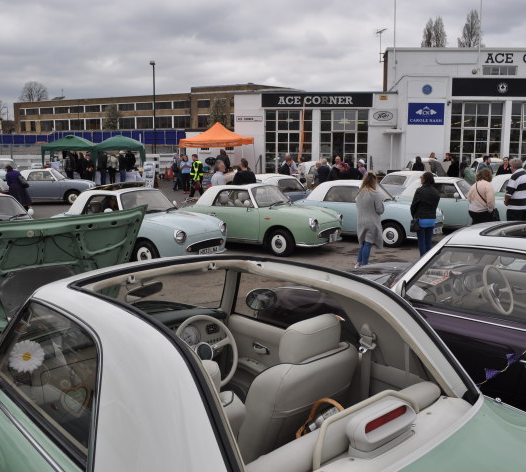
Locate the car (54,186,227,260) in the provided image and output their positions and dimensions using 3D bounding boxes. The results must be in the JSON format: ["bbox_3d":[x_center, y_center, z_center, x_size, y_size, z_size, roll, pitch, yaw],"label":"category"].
[{"bbox_3d":[-2.500,-0.260,10.154,3.740,1.400,1.630,6,11,34],"label":"car"}]

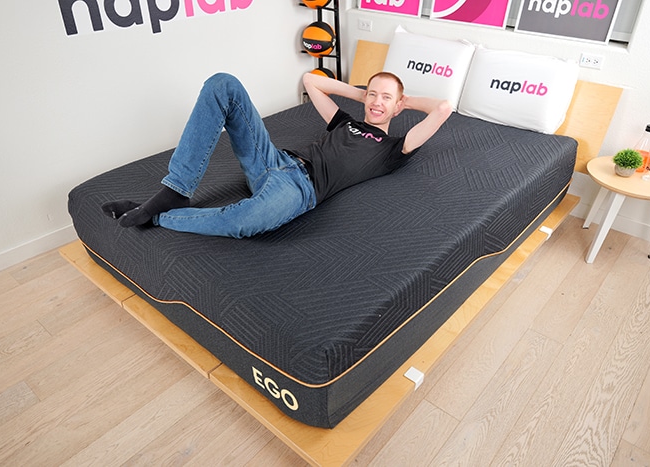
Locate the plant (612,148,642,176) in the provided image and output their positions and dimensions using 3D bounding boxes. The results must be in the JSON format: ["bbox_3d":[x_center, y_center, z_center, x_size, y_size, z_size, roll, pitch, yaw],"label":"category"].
[{"bbox_3d":[1.520,-0.353,2.337,0.120,0.122,0.120,26,41,33],"label":"plant"}]

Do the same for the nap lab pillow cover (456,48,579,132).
[{"bbox_3d":[1.034,-0.791,2.569,0.580,0.430,0.170,26,29,33],"label":"nap lab pillow cover"}]

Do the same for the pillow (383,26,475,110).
[{"bbox_3d":[0.608,-1.010,2.877,0.570,0.430,0.170,26,29,33],"label":"pillow"}]

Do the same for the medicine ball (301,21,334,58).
[{"bbox_3d":[-0.039,-1.321,3.170,0.228,0.228,0.228,0,33,0],"label":"medicine ball"}]

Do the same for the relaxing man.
[{"bbox_3d":[-0.146,-0.398,1.865,0.730,0.490,1.380,26,41,33],"label":"relaxing man"}]

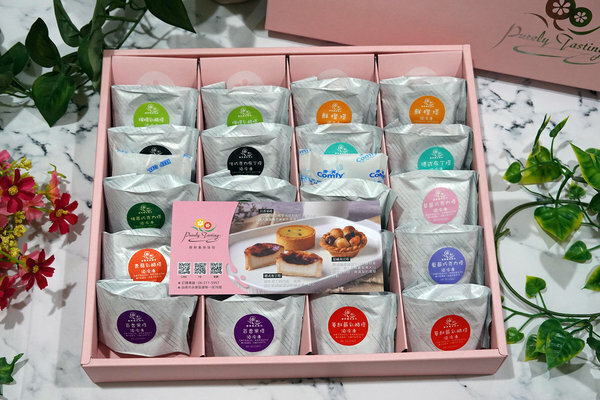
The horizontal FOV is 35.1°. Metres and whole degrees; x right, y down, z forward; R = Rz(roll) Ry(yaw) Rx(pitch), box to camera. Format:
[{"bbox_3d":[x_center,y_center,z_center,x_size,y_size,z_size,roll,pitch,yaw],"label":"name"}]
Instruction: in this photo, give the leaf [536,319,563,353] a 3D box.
[{"bbox_3d":[0.253,0.141,0.966,0.040,0.010,0.034,-45,74,-9],"label":"leaf"}]

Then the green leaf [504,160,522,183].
[{"bbox_3d":[0.226,-0.028,1.011,0.023,0.006,0.023,-19,67,2],"label":"green leaf"}]

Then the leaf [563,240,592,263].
[{"bbox_3d":[0.289,0.057,0.995,0.031,0.008,0.024,-18,67,-9],"label":"leaf"}]

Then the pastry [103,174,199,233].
[{"bbox_3d":[-0.153,0.015,1.005,0.095,0.086,0.038,-1,27,-1],"label":"pastry"}]

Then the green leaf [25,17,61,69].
[{"bbox_3d":[-0.290,-0.179,1.079,0.036,0.012,0.063,-18,72,-9],"label":"green leaf"}]

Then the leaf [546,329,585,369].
[{"bbox_3d":[0.256,0.150,0.932,0.035,0.010,0.042,32,84,13],"label":"leaf"}]

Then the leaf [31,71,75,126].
[{"bbox_3d":[-0.277,-0.114,1.071,0.047,0.012,0.064,11,108,4],"label":"leaf"}]

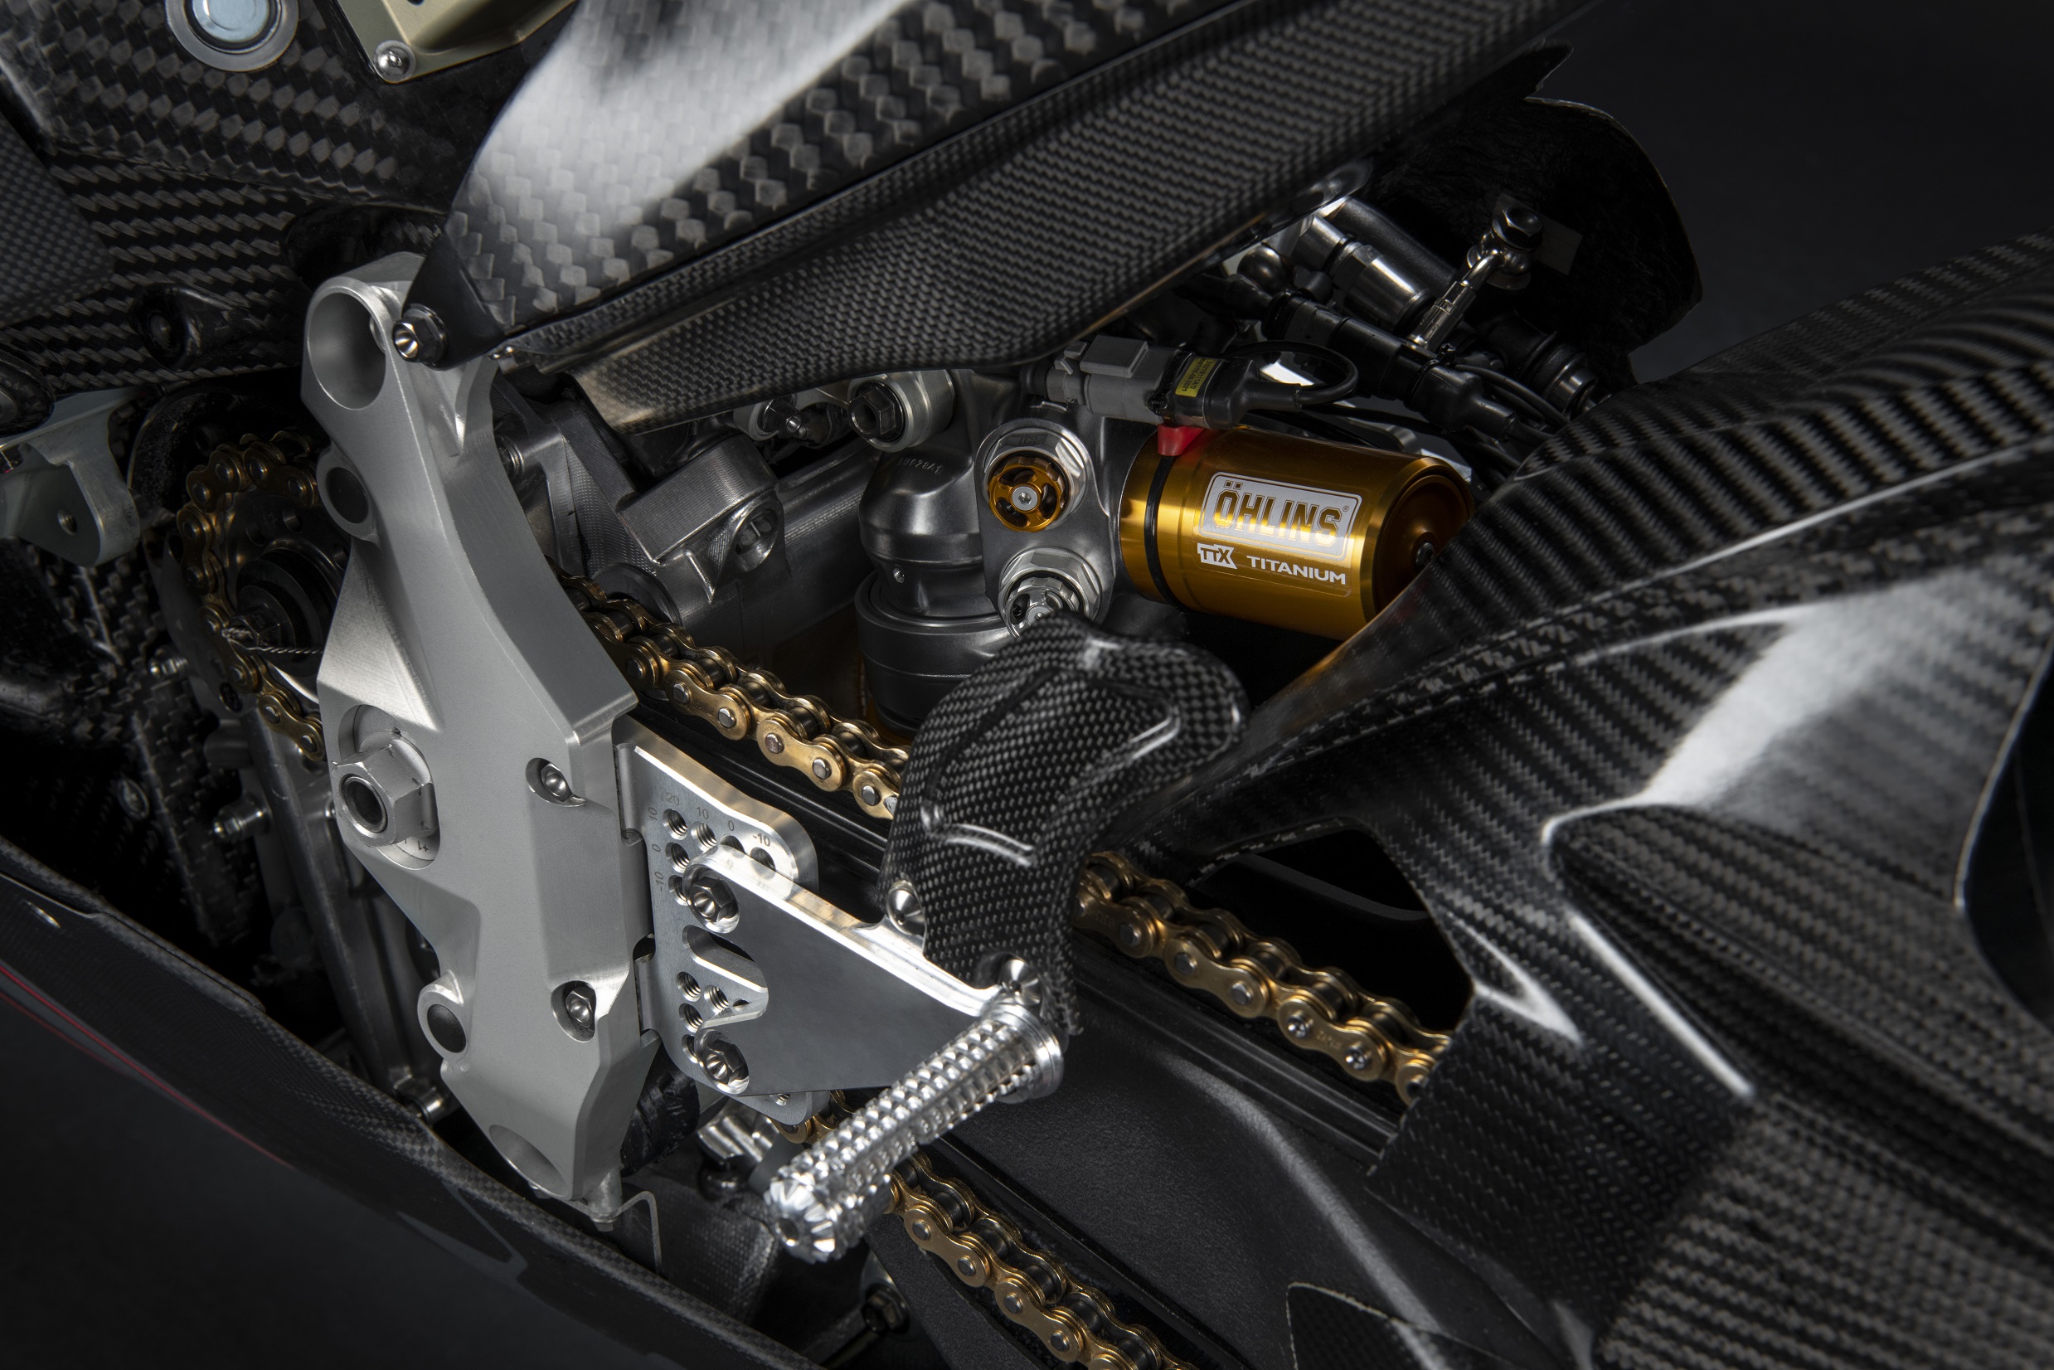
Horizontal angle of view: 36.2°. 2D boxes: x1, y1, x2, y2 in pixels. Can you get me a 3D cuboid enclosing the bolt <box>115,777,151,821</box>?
[{"bbox_3d":[-0.304,0.039,1.070,0.016,0.016,0.008,21,37,32],"label":"bolt"}]

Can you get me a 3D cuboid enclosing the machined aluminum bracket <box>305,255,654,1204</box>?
[{"bbox_3d":[-0.143,0.013,0.823,0.096,0.263,0.032,21,37,32],"label":"machined aluminum bracket"}]

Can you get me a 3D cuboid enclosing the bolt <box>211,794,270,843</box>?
[{"bbox_3d":[-0.249,0.042,0.995,0.011,0.011,0.021,21,37,32],"label":"bolt"}]

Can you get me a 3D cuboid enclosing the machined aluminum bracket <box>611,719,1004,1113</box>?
[{"bbox_3d":[-0.052,0.074,0.780,0.143,0.095,0.026,21,37,32],"label":"machined aluminum bracket"}]

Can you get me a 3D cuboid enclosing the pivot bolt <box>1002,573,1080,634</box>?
[{"bbox_3d":[0.005,-0.019,0.830,0.021,0.021,0.013,6,26,10],"label":"pivot bolt"}]

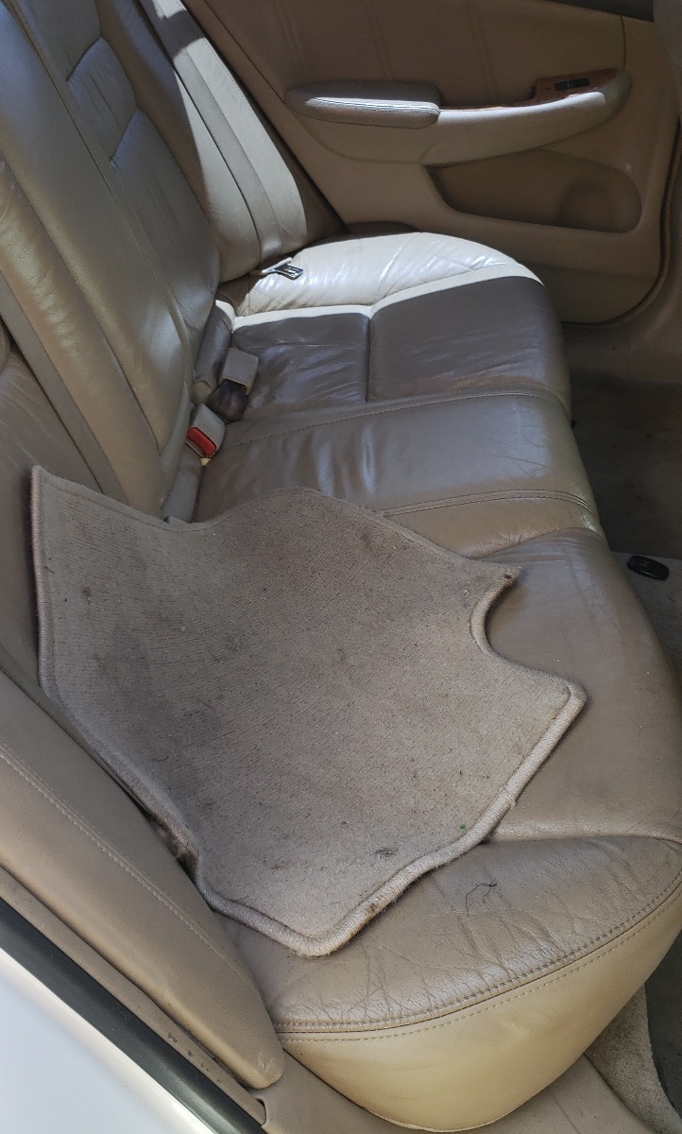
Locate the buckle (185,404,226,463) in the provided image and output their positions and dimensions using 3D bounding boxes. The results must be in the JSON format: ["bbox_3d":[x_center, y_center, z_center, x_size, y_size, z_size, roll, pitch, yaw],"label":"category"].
[{"bbox_3d":[-0.150,-0.149,1.250,0.037,0.022,0.060,36,26,-20],"label":"buckle"}]

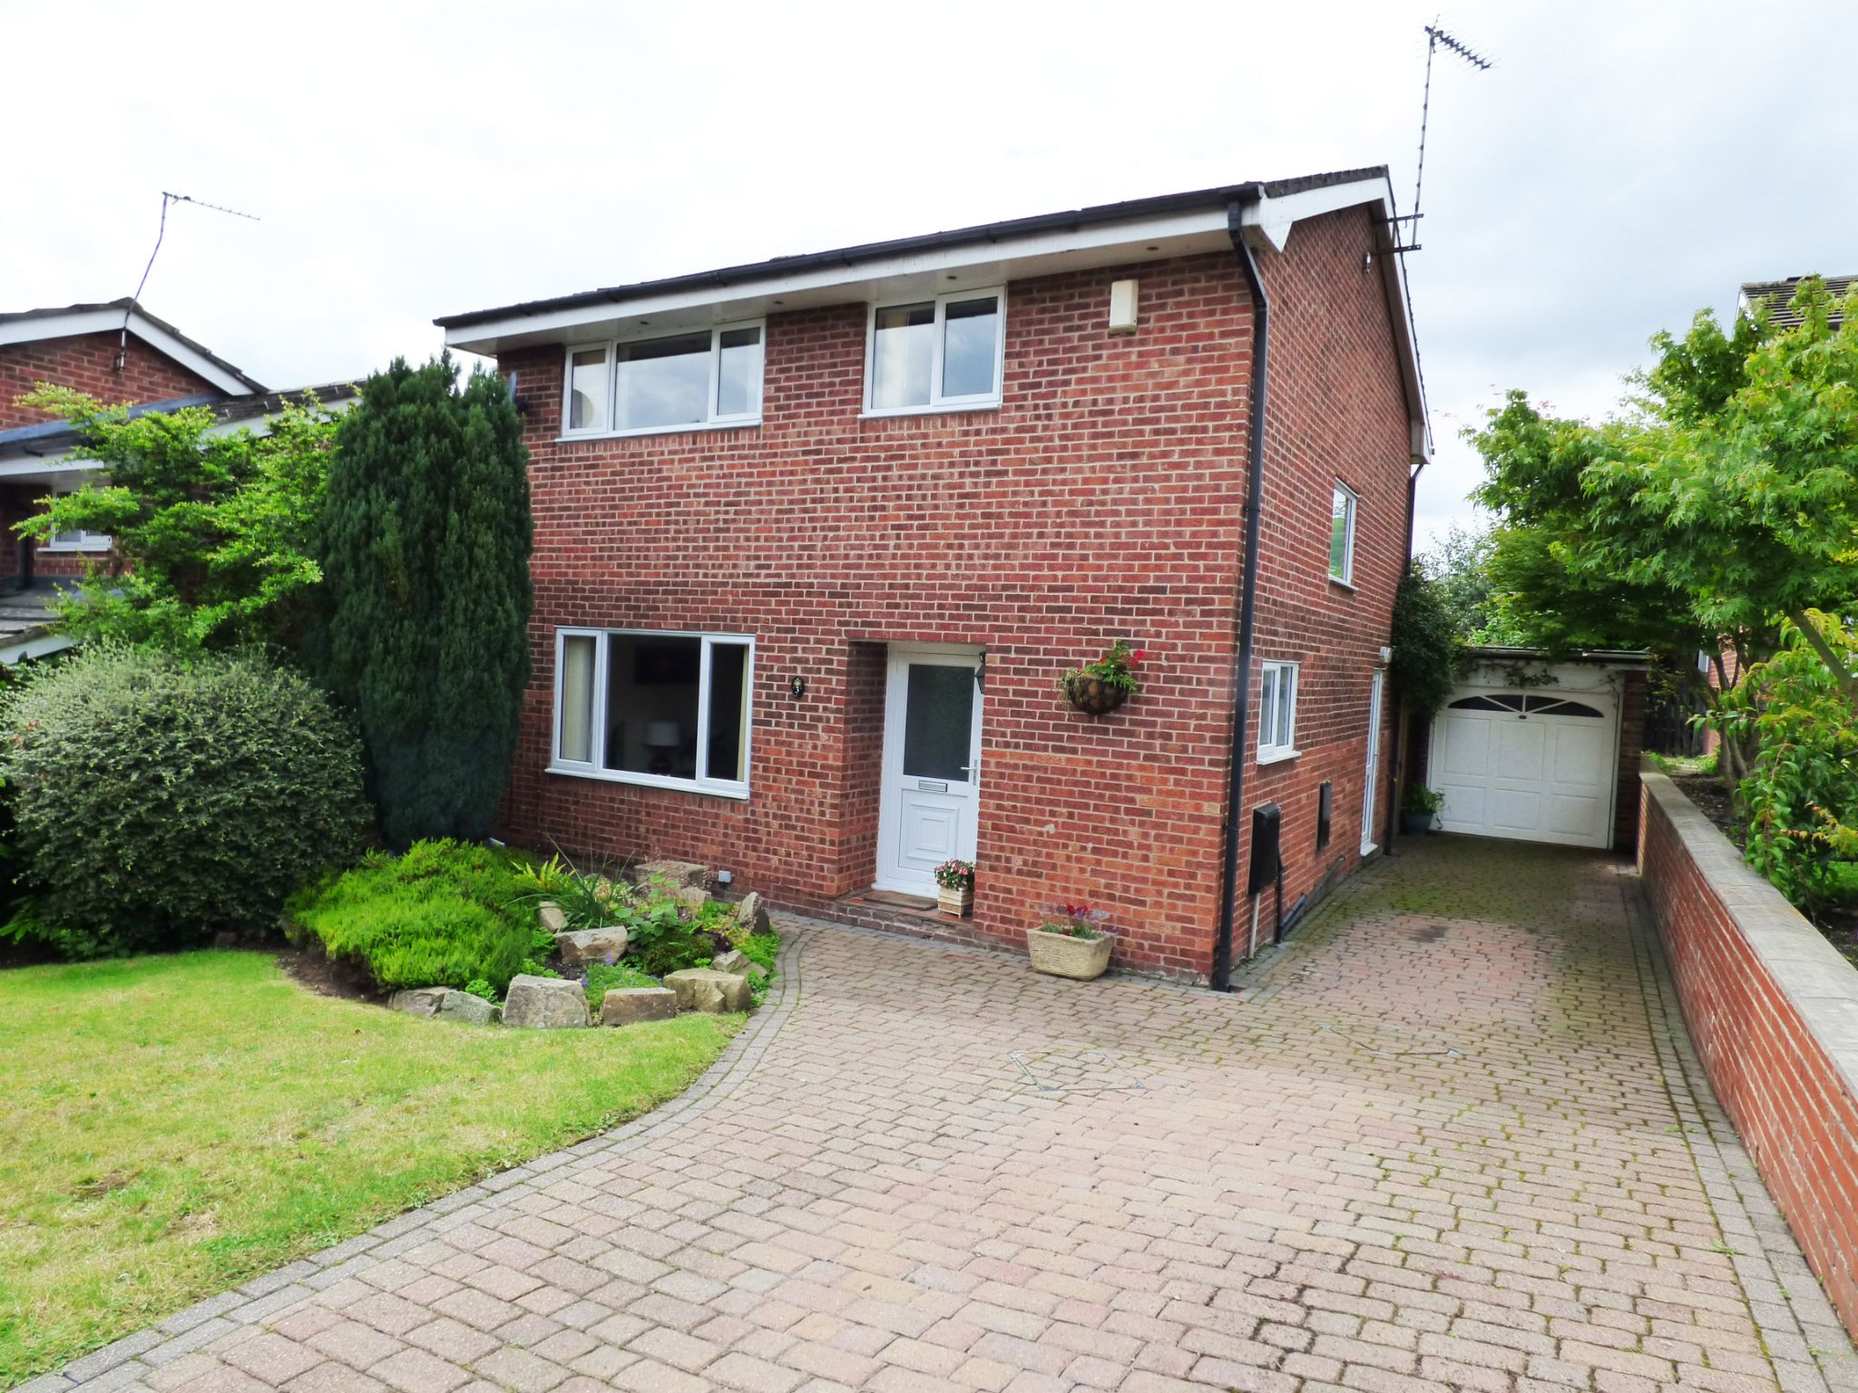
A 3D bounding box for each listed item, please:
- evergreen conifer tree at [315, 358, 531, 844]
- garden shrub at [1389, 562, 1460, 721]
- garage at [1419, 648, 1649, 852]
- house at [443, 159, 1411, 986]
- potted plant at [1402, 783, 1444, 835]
[{"bbox_3d":[-4.621,-0.837,9.750,1.846,4.539,1.846,4,3,31],"label":"evergreen conifer tree"},{"bbox_3d":[6.243,-0.672,13.526,0.928,2.017,0.958,4,3,31],"label":"garden shrub"},{"bbox_3d":[8.851,0.584,15.797,2.673,2.521,5.144,4,3,31],"label":"garage"},{"bbox_3d":[0.647,-1.739,12.041,7.968,6.808,8.270,4,3,31],"label":"house"},{"bbox_3d":[6.354,1.454,13.806,0.464,0.666,0.464,4,3,31],"label":"potted plant"}]

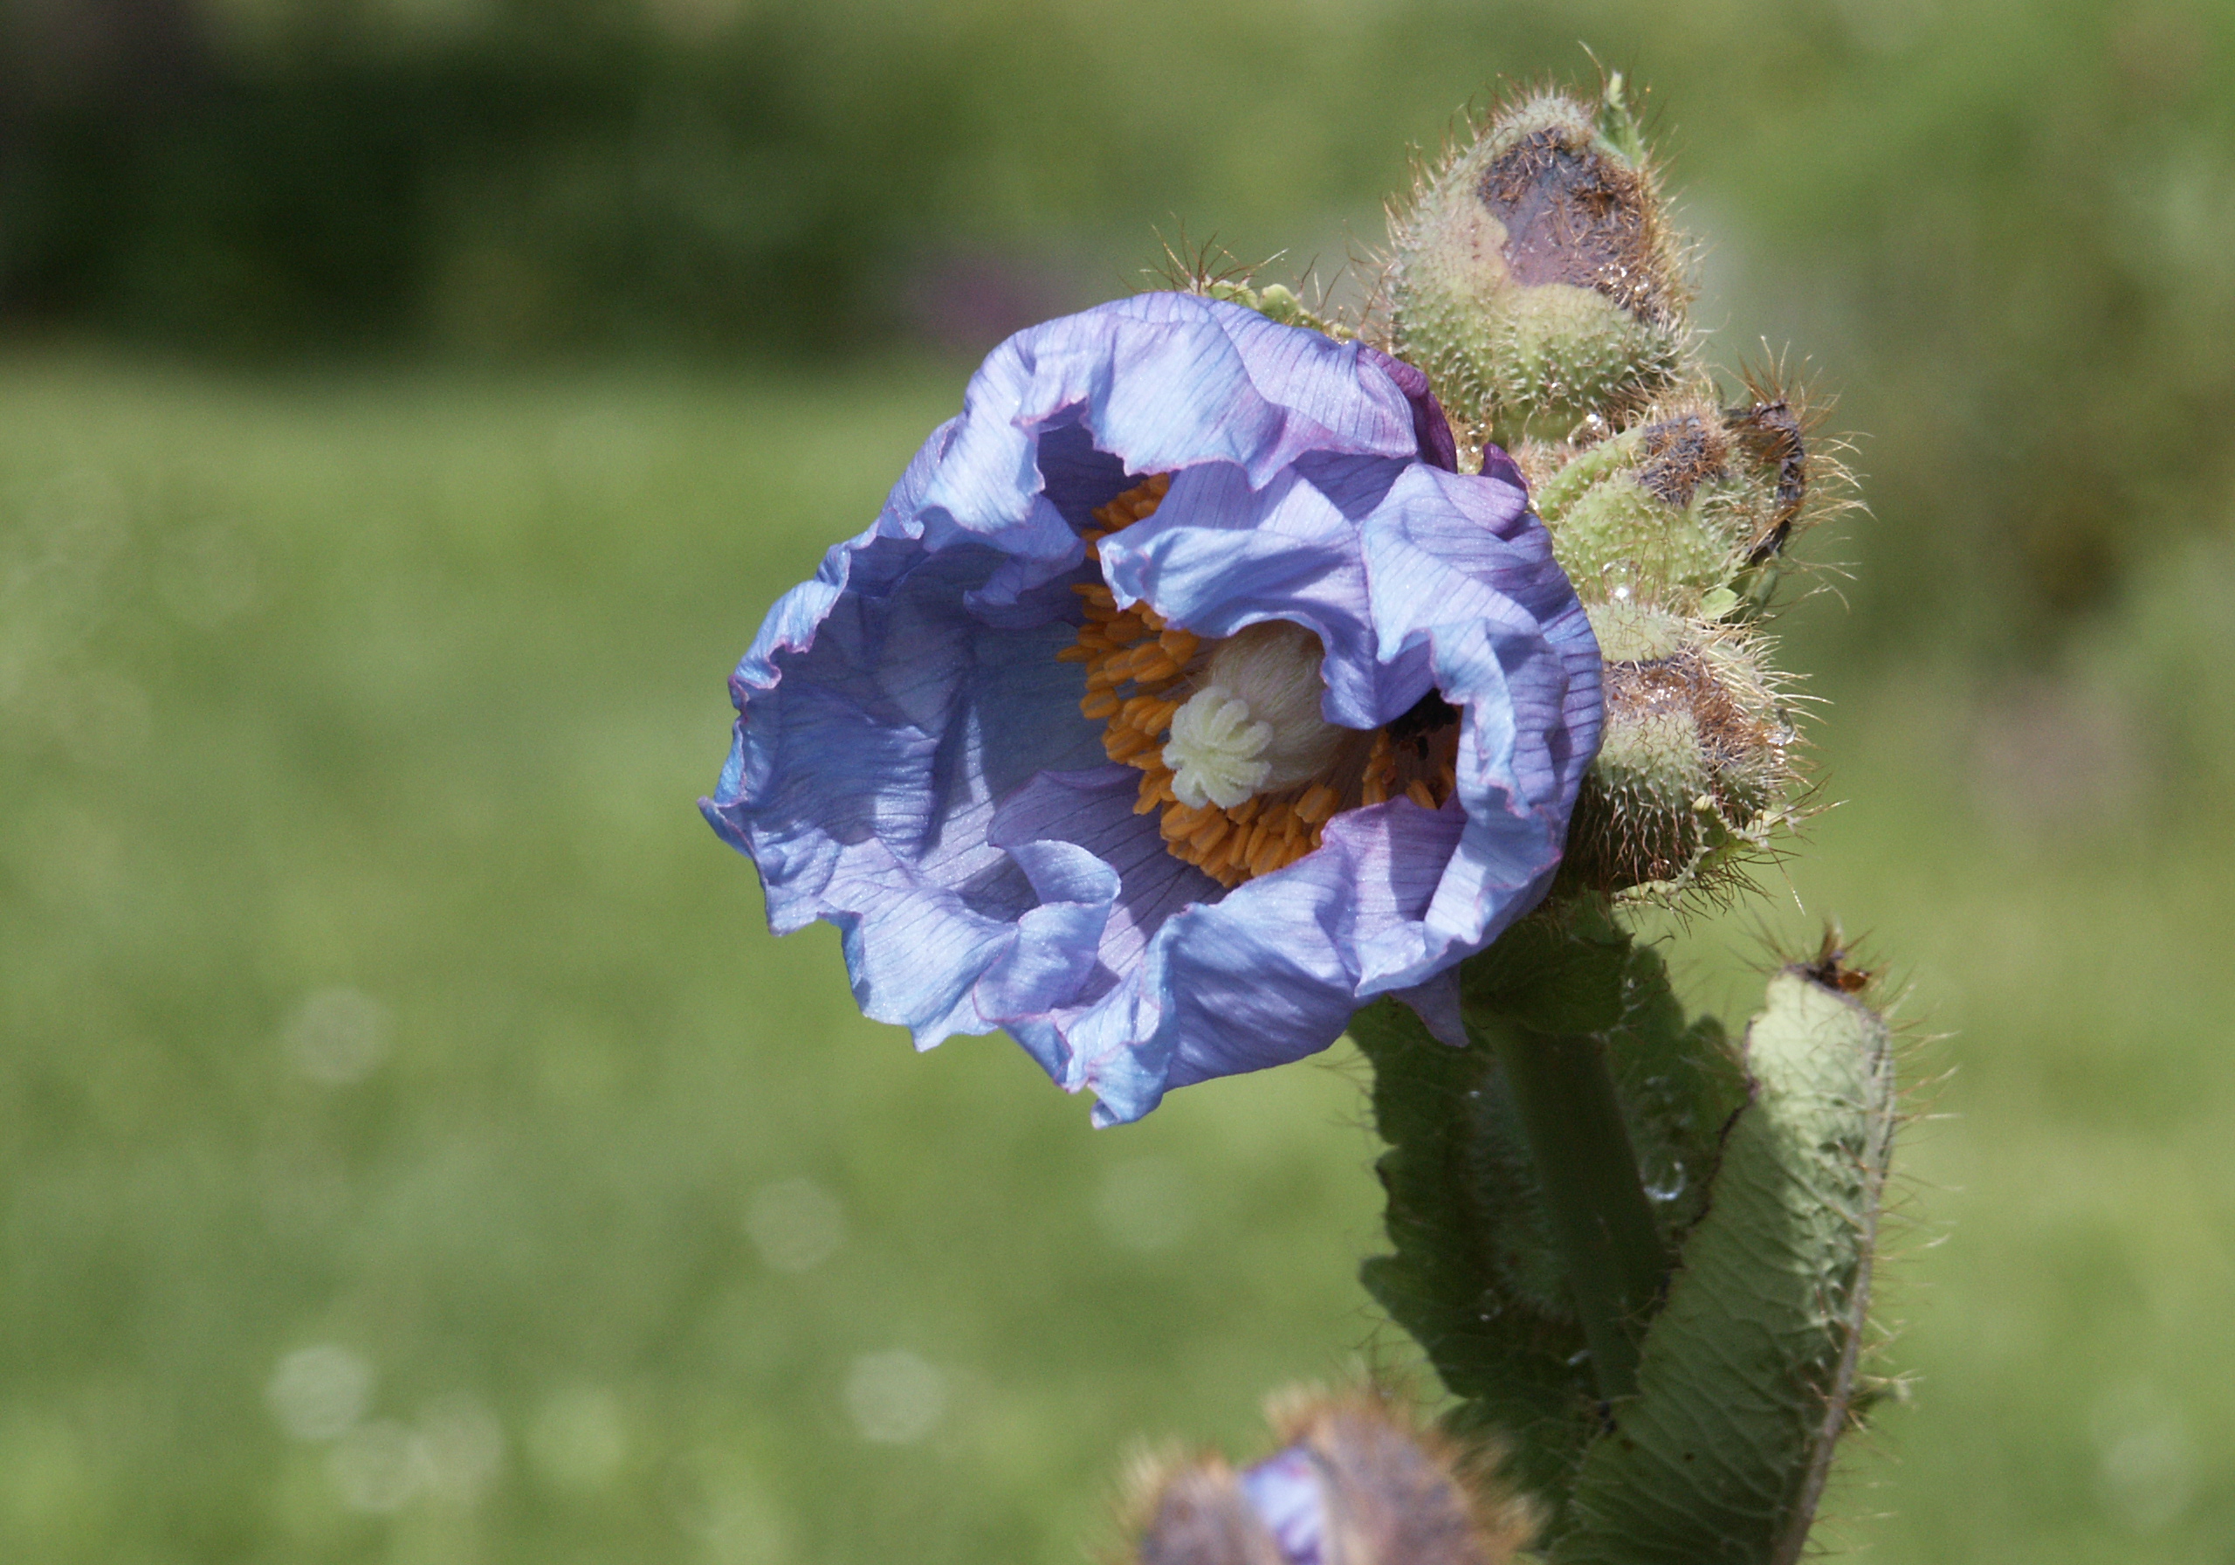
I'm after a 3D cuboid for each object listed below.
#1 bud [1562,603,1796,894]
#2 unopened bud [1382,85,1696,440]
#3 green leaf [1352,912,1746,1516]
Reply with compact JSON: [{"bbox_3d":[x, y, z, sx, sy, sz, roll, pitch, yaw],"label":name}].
[{"bbox_3d":[0.048,-0.003,1.095,0.021,0.025,0.021,6,7,0],"label":"bud"},{"bbox_3d":[0.036,-0.044,1.090,0.025,0.030,0.025,3,7,0],"label":"unopened bud"},{"bbox_3d":[0.038,0.038,1.100,0.034,0.053,0.020,-7,3,0],"label":"green leaf"}]

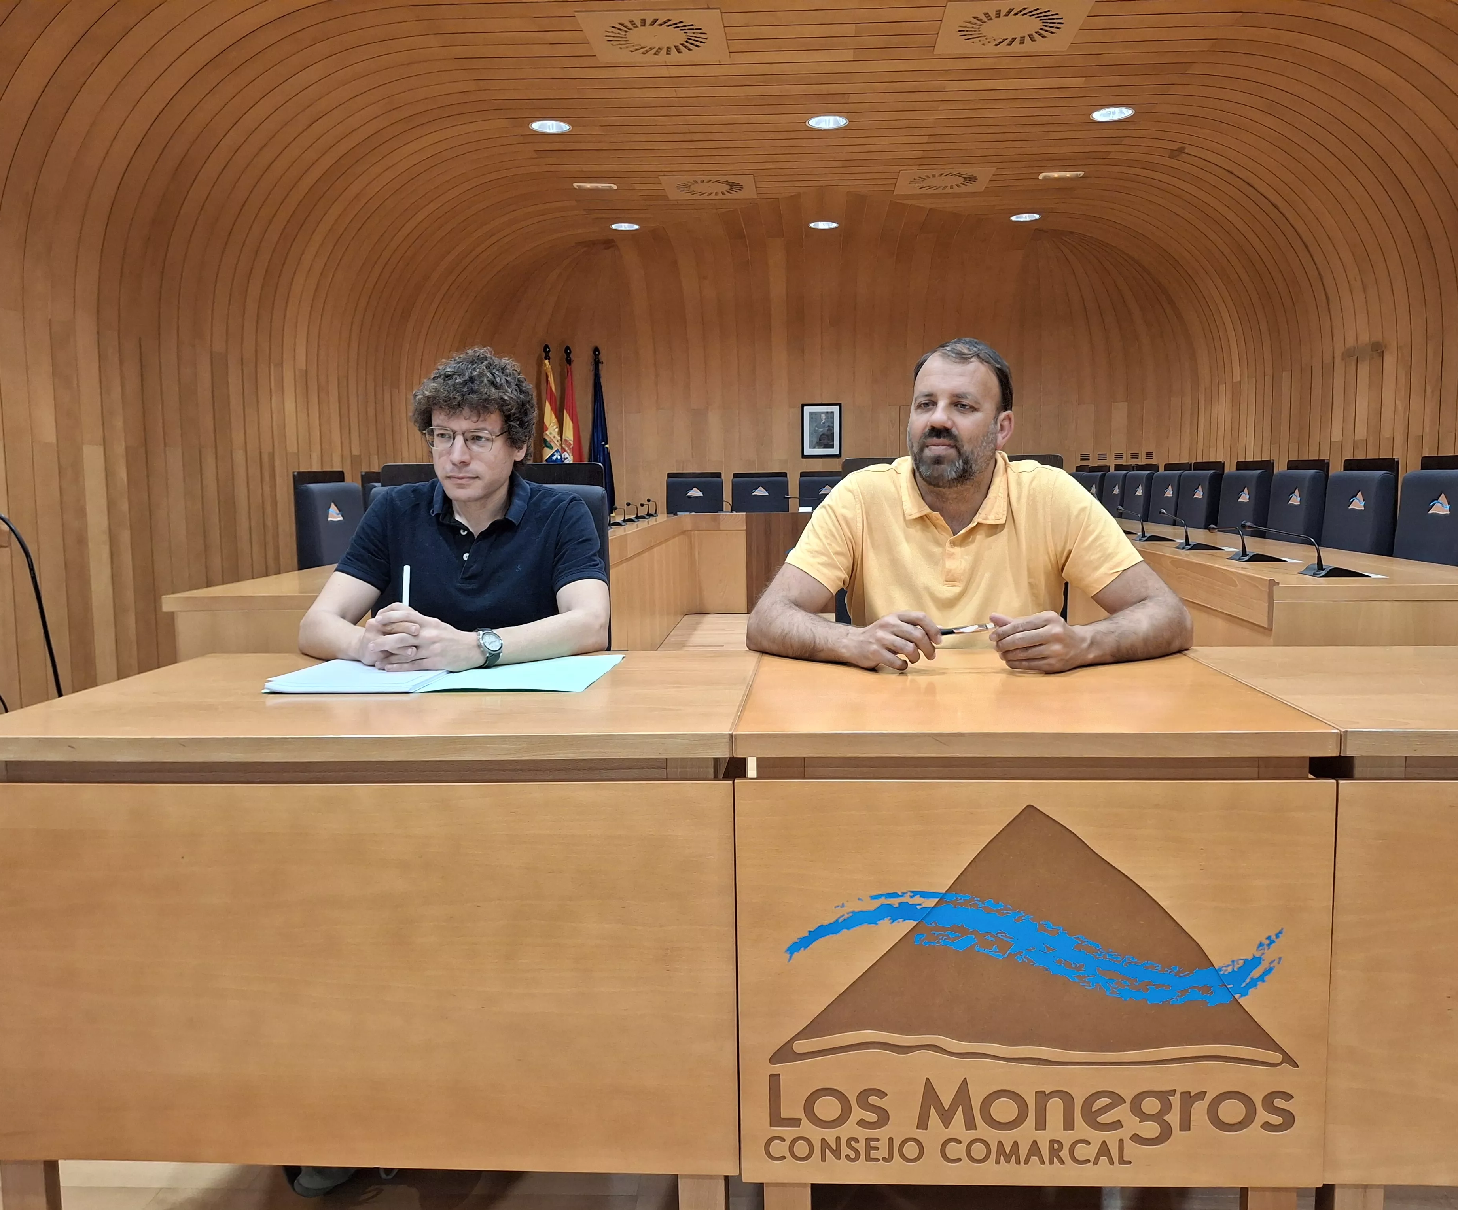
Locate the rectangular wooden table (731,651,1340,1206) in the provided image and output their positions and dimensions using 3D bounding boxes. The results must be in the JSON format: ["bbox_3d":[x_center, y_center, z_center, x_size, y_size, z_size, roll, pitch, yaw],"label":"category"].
[{"bbox_3d":[0.385,0.487,1.694,0.699,0.752,0.614,-1,6,4],"label":"rectangular wooden table"}]

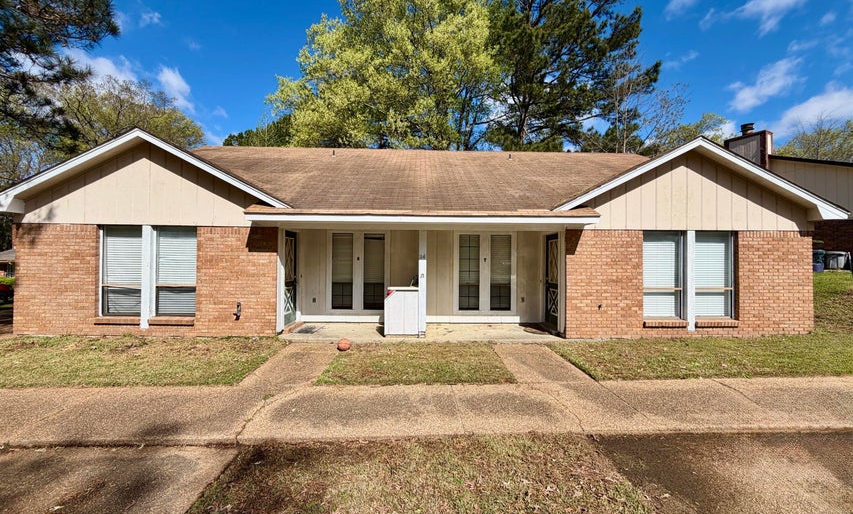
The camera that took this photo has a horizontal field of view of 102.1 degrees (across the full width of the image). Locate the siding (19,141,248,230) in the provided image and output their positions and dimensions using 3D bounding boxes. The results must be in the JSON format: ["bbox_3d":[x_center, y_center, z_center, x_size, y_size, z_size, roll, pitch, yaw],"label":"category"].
[{"bbox_3d":[-5.416,-1.388,6.664,4.689,1.615,0.120,0,-1,-1],"label":"siding"}]

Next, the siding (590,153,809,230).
[{"bbox_3d":[5.288,-1.306,6.856,4.708,1.588,0.120,0,-1,-1],"label":"siding"}]

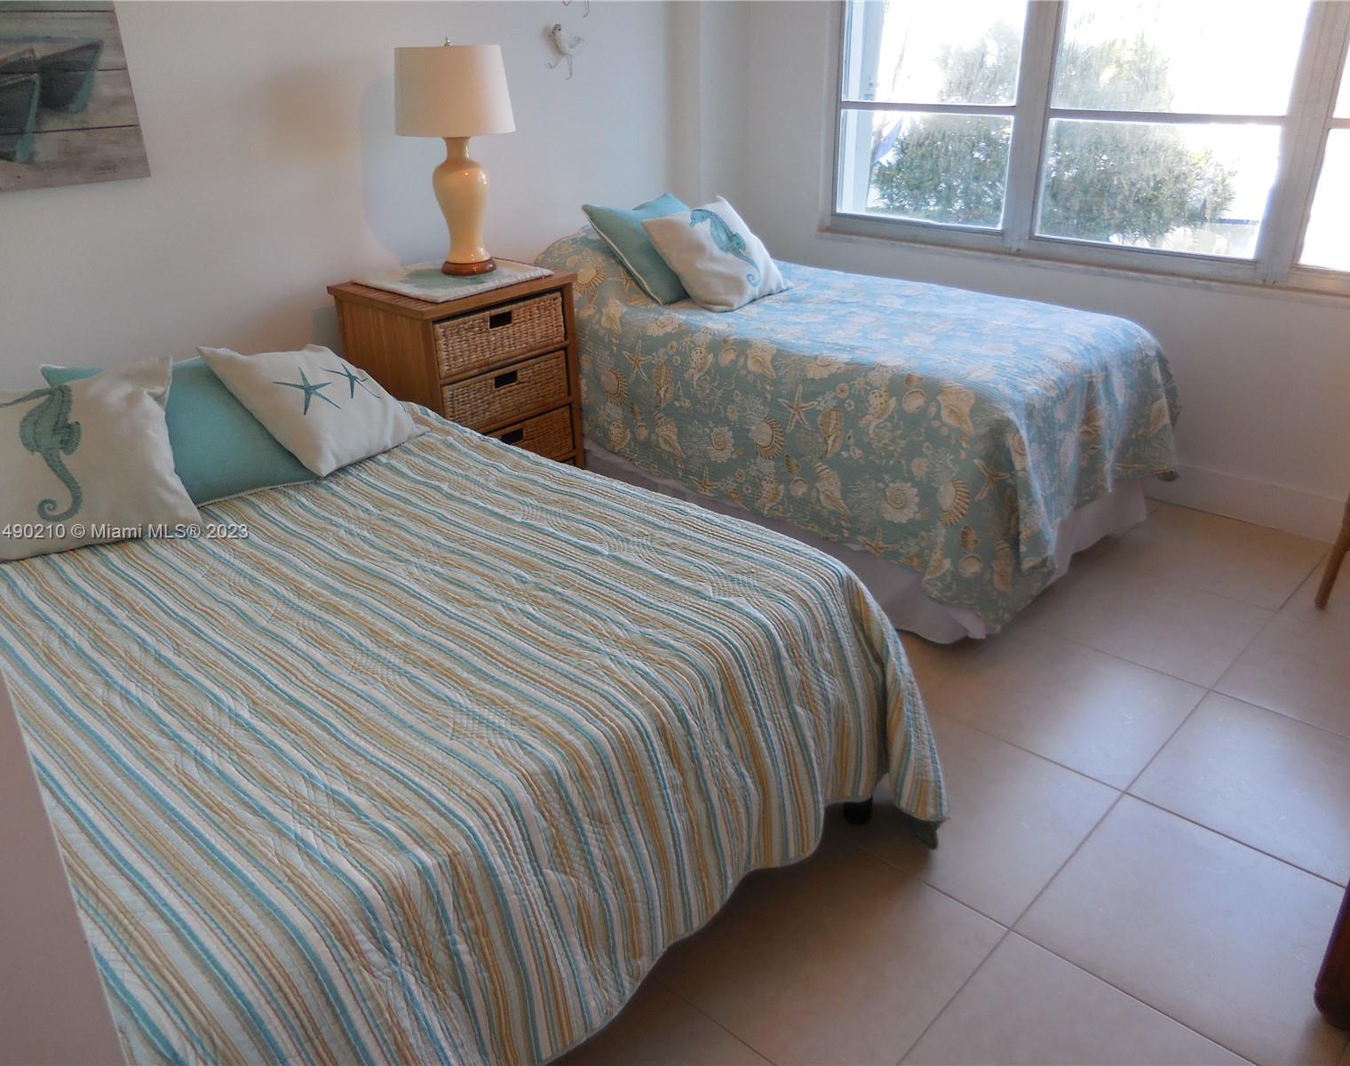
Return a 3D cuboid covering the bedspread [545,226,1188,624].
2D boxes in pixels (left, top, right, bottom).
[{"bbox_3d":[0.427,-0.540,3.491,2.098,0.752,1.158,21,33,39],"label":"bedspread"}]

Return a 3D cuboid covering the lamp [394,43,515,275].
[{"bbox_3d":[-0.695,-1.209,3.294,0.384,0.683,0.384,-1,25,1],"label":"lamp"}]

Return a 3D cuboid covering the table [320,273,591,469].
[{"bbox_3d":[-0.687,-0.433,3.403,0.528,0.792,0.610,20,33,38],"label":"table"}]

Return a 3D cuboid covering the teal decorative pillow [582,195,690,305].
[{"bbox_3d":[-0.022,-0.994,3.552,0.442,0.147,0.442,-27,74,-43],"label":"teal decorative pillow"}]

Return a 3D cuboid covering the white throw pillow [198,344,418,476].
[{"bbox_3d":[-0.854,-0.324,2.465,0.406,0.142,0.396,44,30,5],"label":"white throw pillow"}]

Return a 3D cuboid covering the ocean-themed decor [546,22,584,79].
[{"bbox_3d":[-0.382,-1.732,3.688,0.046,0.183,0.152,21,33,39],"label":"ocean-themed decor"}]

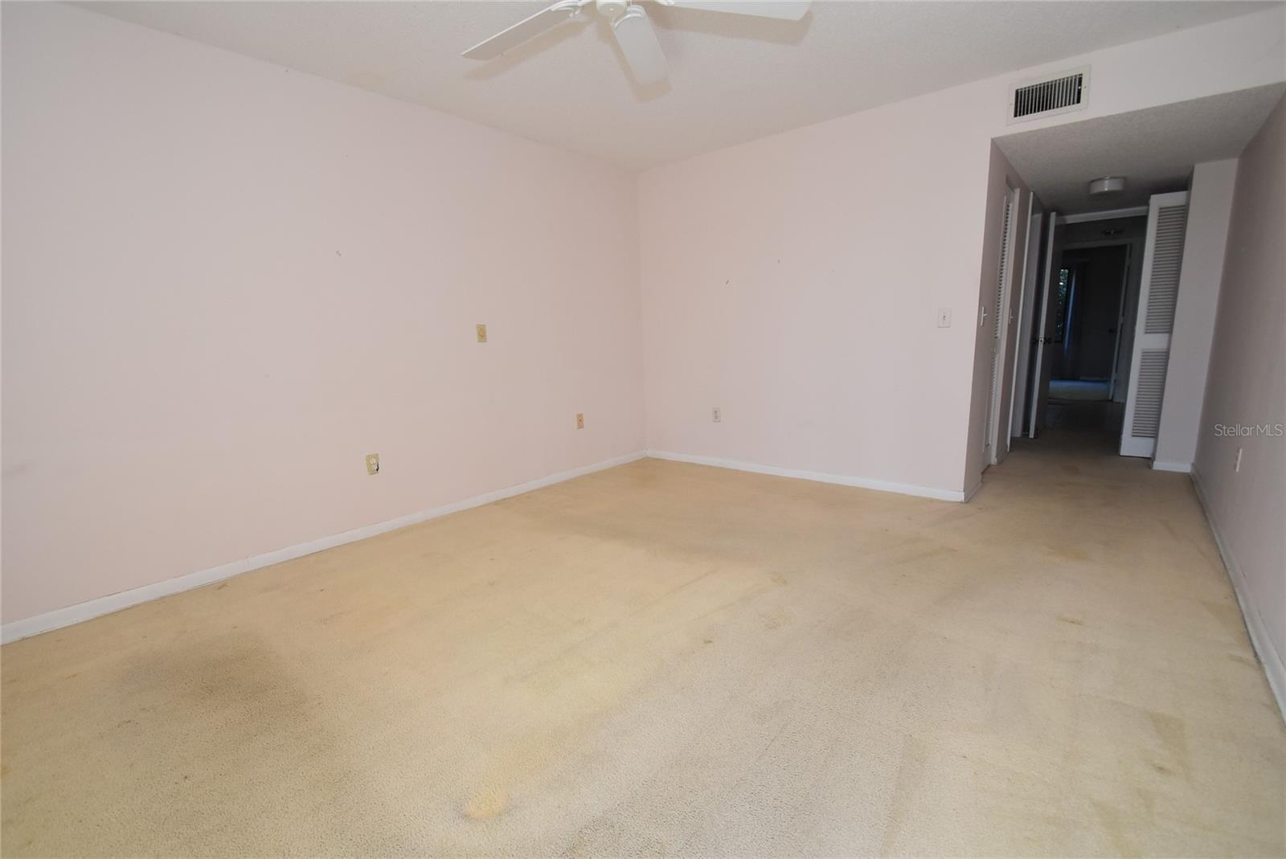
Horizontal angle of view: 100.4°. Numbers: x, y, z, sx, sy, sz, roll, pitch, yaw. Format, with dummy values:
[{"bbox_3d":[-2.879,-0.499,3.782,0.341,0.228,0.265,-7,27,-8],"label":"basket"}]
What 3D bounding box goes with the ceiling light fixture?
[{"bbox_3d":[3.523,-1.847,4.068,0.211,0.085,0.211,8,14,40],"label":"ceiling light fixture"}]

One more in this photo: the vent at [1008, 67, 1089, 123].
[{"bbox_3d":[2.159,-1.778,2.864,0.350,0.205,0.030,8,14,40],"label":"vent"}]

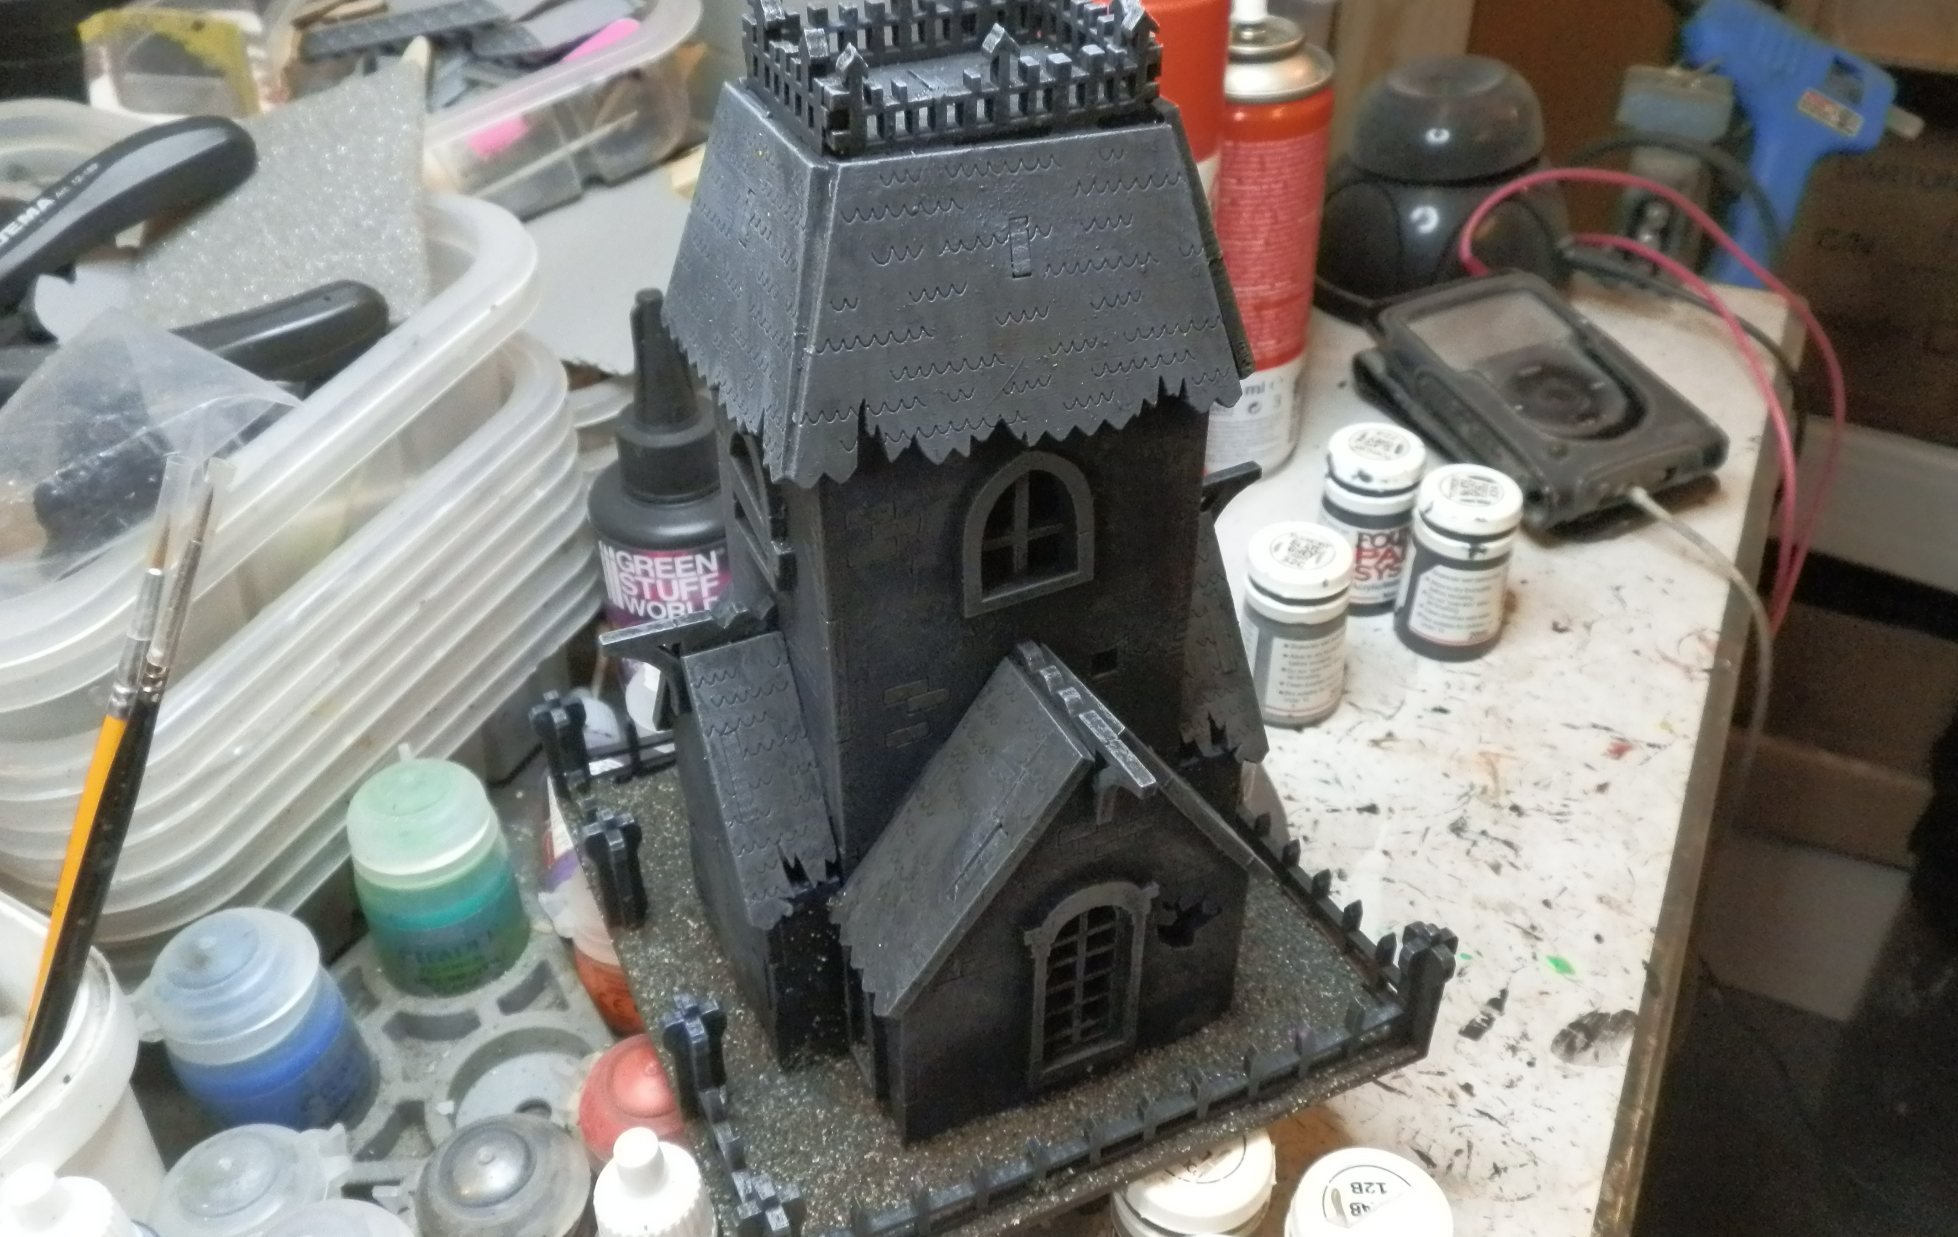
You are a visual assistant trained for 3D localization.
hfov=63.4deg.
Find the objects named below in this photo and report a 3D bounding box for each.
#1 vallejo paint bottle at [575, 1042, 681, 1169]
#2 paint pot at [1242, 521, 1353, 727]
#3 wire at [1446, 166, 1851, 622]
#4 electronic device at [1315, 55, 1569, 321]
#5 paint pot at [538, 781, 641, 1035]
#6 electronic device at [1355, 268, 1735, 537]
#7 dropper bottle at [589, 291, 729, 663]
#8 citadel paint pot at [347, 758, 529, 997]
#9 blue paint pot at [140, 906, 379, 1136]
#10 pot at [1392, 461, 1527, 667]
[{"bbox_3d":[-0.061,0.102,0.310,0.034,0.042,0.034,-1,37,1],"label":"vallejo paint bottle"},{"bbox_3d":[0.087,0.001,0.442,0.029,0.051,0.029,-1,36,0],"label":"paint pot"},{"bbox_3d":[0.242,-0.095,0.582,0.120,0.090,0.200,-2,37,0],"label":"wire"},{"bbox_3d":[0.178,-0.172,0.614,0.108,0.082,0.108,9,38,14],"label":"electronic device"},{"bbox_3d":[-0.077,0.065,0.347,0.036,0.047,0.034,-4,37,-1],"label":"paint pot"},{"bbox_3d":[0.200,-0.082,0.578,0.072,0.025,0.114,-16,45,-11],"label":"electronic device"},{"bbox_3d":[-0.077,-0.026,0.408,0.042,0.125,0.042,-9,38,-10],"label":"dropper bottle"},{"bbox_3d":[-0.123,0.057,0.358,0.034,0.048,0.036,-1,36,0],"label":"citadel paint pot"},{"bbox_3d":[-0.148,0.082,0.328,0.037,0.046,0.035,-2,42,2],"label":"blue paint pot"},{"bbox_3d":[0.135,-0.016,0.445,0.031,0.048,0.031,11,39,16],"label":"pot"}]

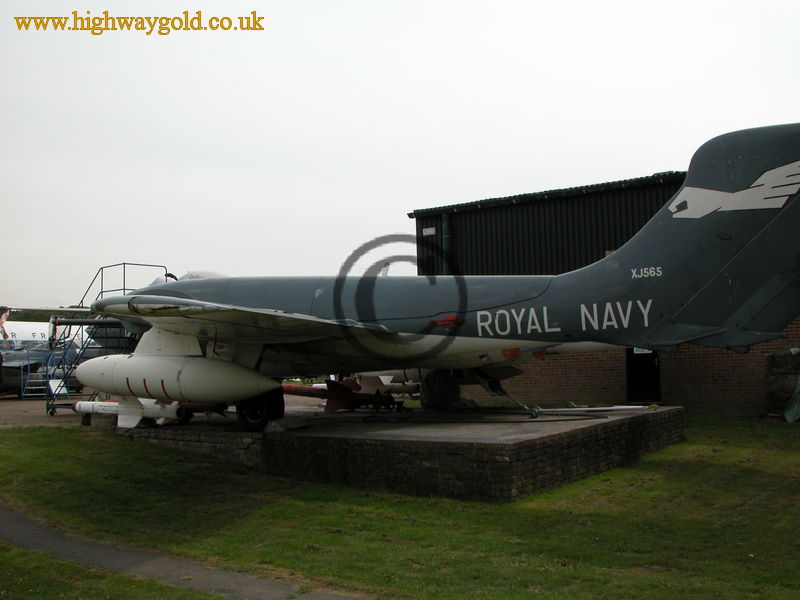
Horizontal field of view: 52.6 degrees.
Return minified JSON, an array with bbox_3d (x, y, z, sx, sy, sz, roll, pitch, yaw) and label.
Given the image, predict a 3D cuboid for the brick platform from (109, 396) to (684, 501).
[{"bbox_3d":[0.262,2.351,13.939,7.220,0.630,6.880,-5,-6,34],"label":"brick platform"}]

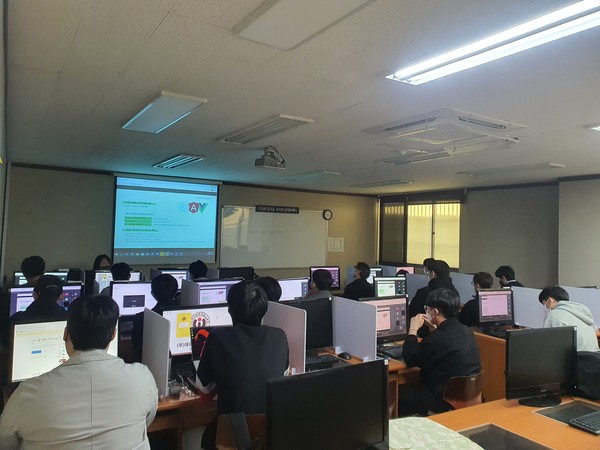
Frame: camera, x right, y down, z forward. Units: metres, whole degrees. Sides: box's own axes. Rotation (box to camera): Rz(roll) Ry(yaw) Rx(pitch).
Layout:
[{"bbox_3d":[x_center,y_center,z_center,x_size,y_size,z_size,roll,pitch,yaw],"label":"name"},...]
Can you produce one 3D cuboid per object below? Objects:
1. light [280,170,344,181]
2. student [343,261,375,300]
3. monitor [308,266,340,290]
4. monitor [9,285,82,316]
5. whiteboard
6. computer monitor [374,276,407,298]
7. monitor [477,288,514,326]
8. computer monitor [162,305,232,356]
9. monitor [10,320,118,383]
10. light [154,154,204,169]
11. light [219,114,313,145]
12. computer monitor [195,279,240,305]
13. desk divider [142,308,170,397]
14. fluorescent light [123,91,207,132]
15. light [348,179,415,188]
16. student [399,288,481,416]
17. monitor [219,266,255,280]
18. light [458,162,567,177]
[{"bbox_3d":[0.141,-0.740,6.957,0.300,0.050,1.240,2,-1,-32],"label":"light"},{"bbox_3d":[0.683,1.066,5.778,0.500,1.270,0.720,2,-1,-40],"label":"student"},{"bbox_3d":[0.295,0.793,6.360,0.510,0.395,0.190,2,-1,-26],"label":"monitor"},{"bbox_3d":[-2.001,0.683,3.580,0.515,0.420,0.190,2,-1,-32],"label":"monitor"},{"bbox_3d":[-0.422,0.274,9.044,2.420,1.200,0.050,2,-1,-32],"label":"whiteboard"},{"bbox_3d":[1.038,0.820,5.306,0.515,0.420,0.190,2,-1,-32],"label":"computer monitor"},{"bbox_3d":[1.755,0.794,4.139,0.510,0.395,0.190,2,-1,-28],"label":"monitor"},{"bbox_3d":[-0.642,0.716,2.873,0.510,0.395,0.190,2,-1,-34],"label":"computer monitor"},{"bbox_3d":[-1.220,0.703,2.370,0.515,0.420,0.190,2,-1,-32],"label":"monitor"},{"bbox_3d":[-1.594,-0.808,5.830,0.300,0.050,1.240,2,-1,-32],"label":"light"},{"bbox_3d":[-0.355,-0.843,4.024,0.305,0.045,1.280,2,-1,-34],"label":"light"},{"bbox_3d":[-0.800,0.737,4.453,0.510,0.395,0.190,2,-1,-35],"label":"computer monitor"},{"bbox_3d":[-0.819,0.702,2.565,0.020,0.390,0.445,2,-1,-34],"label":"desk divider"},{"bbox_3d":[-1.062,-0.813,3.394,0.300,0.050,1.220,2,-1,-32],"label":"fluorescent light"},{"bbox_3d":[1.412,-0.690,7.772,0.310,0.050,1.240,2,-1,-32],"label":"light"},{"bbox_3d":[0.928,1.045,3.026,0.480,1.260,0.650,2,-1,-45],"label":"student"},{"bbox_3d":[-0.807,0.742,5.642,0.515,0.420,0.190,2,-1,-32],"label":"monitor"},{"bbox_3d":[2.737,-0.738,5.967,0.305,0.045,1.280,2,-1,-34],"label":"light"}]

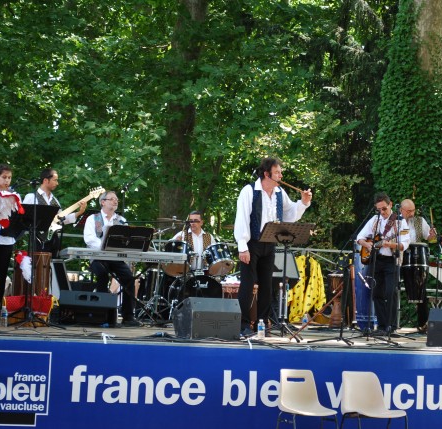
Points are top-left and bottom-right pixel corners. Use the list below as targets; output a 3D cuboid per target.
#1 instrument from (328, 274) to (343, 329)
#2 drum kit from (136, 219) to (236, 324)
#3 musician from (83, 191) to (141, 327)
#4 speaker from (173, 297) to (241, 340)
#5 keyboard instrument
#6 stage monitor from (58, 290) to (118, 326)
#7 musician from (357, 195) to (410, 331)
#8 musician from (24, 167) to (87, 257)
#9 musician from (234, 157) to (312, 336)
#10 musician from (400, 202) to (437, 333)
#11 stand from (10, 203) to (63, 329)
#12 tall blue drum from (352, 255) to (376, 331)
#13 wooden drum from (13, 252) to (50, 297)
[{"bbox_3d":[1.392,1.050,17.600,0.250,0.650,0.250,3,-2,0],"label":"instrument"},{"bbox_3d":[-0.352,0.674,17.400,1.350,1.210,1.050,3,-2,-20],"label":"drum kit"},{"bbox_3d":[-1.196,0.462,16.100,0.560,1.450,0.720,4,-2,-22],"label":"musician"},{"bbox_3d":[-0.126,0.966,13.600,0.520,0.400,0.420,4,-2,-23],"label":"speaker"},{"bbox_3d":[-1.055,0.449,16.050,1.320,0.110,0.370,3,-2,-15],"label":"keyboard instrument"},{"bbox_3d":[-1.390,0.964,15.200,0.580,0.370,0.400,3,-2,-3],"label":"stage monitor"},{"bbox_3d":[1.888,0.558,16.901,0.600,1.640,0.450,3,-1,12],"label":"musician"},{"bbox_3d":[-1.939,0.317,16.900,0.680,1.710,0.500,4,-2,-33],"label":"musician"},{"bbox_3d":[0.501,0.350,14.827,0.660,1.810,0.520,4,-2,-35],"label":"musician"},{"bbox_3d":[2.394,0.622,17.700,0.500,1.620,0.440,4,-2,-14],"label":"musician"},{"bbox_3d":[-1.794,0.489,14.200,0.520,1.210,0.480,4,-2,-23],"label":"stand"},{"bbox_3d":[1.804,0.967,18.100,0.320,0.960,0.320,3,-2,0],"label":"tall blue drum"},{"bbox_3d":[-1.969,0.778,15.250,0.390,0.730,0.390,3,-1,0],"label":"wooden drum"}]

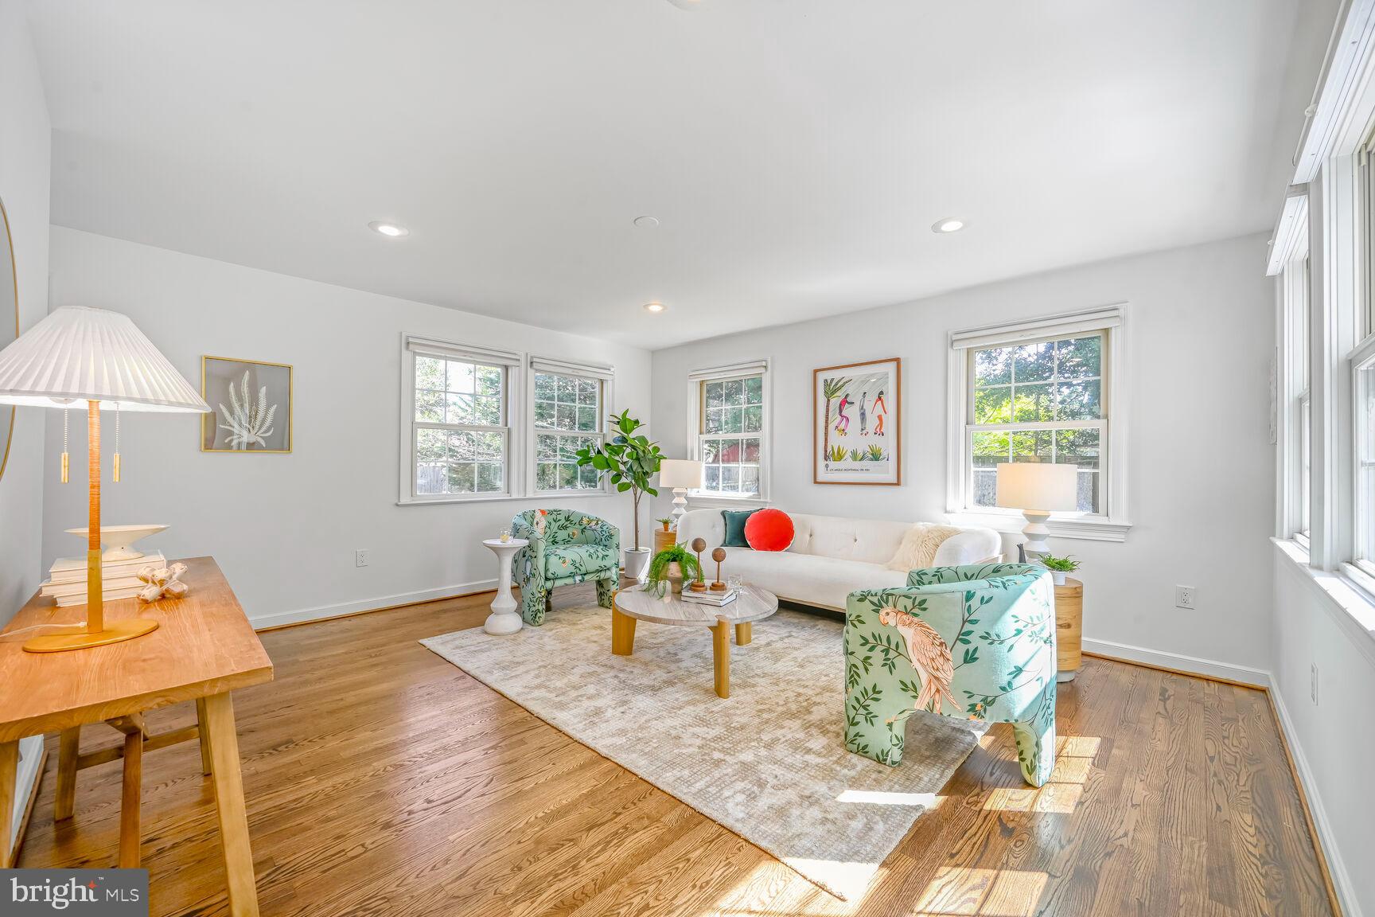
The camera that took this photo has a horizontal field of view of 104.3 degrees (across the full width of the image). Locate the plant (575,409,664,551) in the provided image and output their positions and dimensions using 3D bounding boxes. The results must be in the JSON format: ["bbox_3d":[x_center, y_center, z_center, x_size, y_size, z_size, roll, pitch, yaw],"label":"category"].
[{"bbox_3d":[-0.663,0.215,5.371,0.883,1.426,0.763,0,-1,0],"label":"plant"}]

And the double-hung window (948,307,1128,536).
[{"bbox_3d":[2.284,-0.243,3.580,1.020,1.360,0.110,0,-1,44],"label":"double-hung window"}]

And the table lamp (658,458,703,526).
[{"bbox_3d":[-0.073,0.345,5.152,0.400,0.660,0.400,1,0,0],"label":"table lamp"}]

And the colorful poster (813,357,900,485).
[{"bbox_3d":[1.381,-0.281,4.436,0.765,1.000,0.032,0,-1,44],"label":"colorful poster"}]

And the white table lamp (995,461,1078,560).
[{"bbox_3d":[2.039,0.356,3.116,0.400,0.645,0.400,0,-1,44],"label":"white table lamp"}]

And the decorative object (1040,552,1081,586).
[{"bbox_3d":[2.058,0.608,2.957,0.191,0.167,0.191,0,-1,0],"label":"decorative object"}]

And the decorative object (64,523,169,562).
[{"bbox_3d":[-1.702,0.252,1.603,0.220,0.092,0.220,0,-1,44],"label":"decorative object"}]

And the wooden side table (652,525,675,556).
[{"bbox_3d":[-0.090,0.935,5.034,0.430,0.520,0.430,0,0,44],"label":"wooden side table"}]

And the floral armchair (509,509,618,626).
[{"bbox_3d":[-1.048,0.819,4.286,0.693,0.753,0.763,0,-1,43],"label":"floral armchair"}]

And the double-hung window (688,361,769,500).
[{"bbox_3d":[0.387,-0.273,5.422,1.030,1.340,0.110,0,-1,44],"label":"double-hung window"}]

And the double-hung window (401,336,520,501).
[{"bbox_3d":[-1.930,-0.303,4.635,0.110,1.340,1.010,0,-1,44],"label":"double-hung window"}]

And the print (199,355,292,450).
[{"bbox_3d":[-2.933,-0.345,3.580,0.030,0.607,0.472,0,-1,44],"label":"print"}]

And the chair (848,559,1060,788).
[{"bbox_3d":[1.139,0.835,2.225,0.700,0.755,0.700,0,-1,44],"label":"chair"}]

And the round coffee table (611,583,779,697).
[{"bbox_3d":[0.053,1.002,3.112,0.954,0.382,0.954,0,-1,0],"label":"round coffee table"}]

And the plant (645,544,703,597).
[{"bbox_3d":[-0.075,0.663,3.238,0.361,0.296,0.341,0,-1,0],"label":"plant"}]

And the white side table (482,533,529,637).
[{"bbox_3d":[-1.267,0.886,3.715,0.316,0.618,0.316,0,-1,0],"label":"white side table"}]

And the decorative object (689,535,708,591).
[{"bbox_3d":[0.067,0.613,3.112,0.095,0.298,0.095,0,-1,0],"label":"decorative object"}]

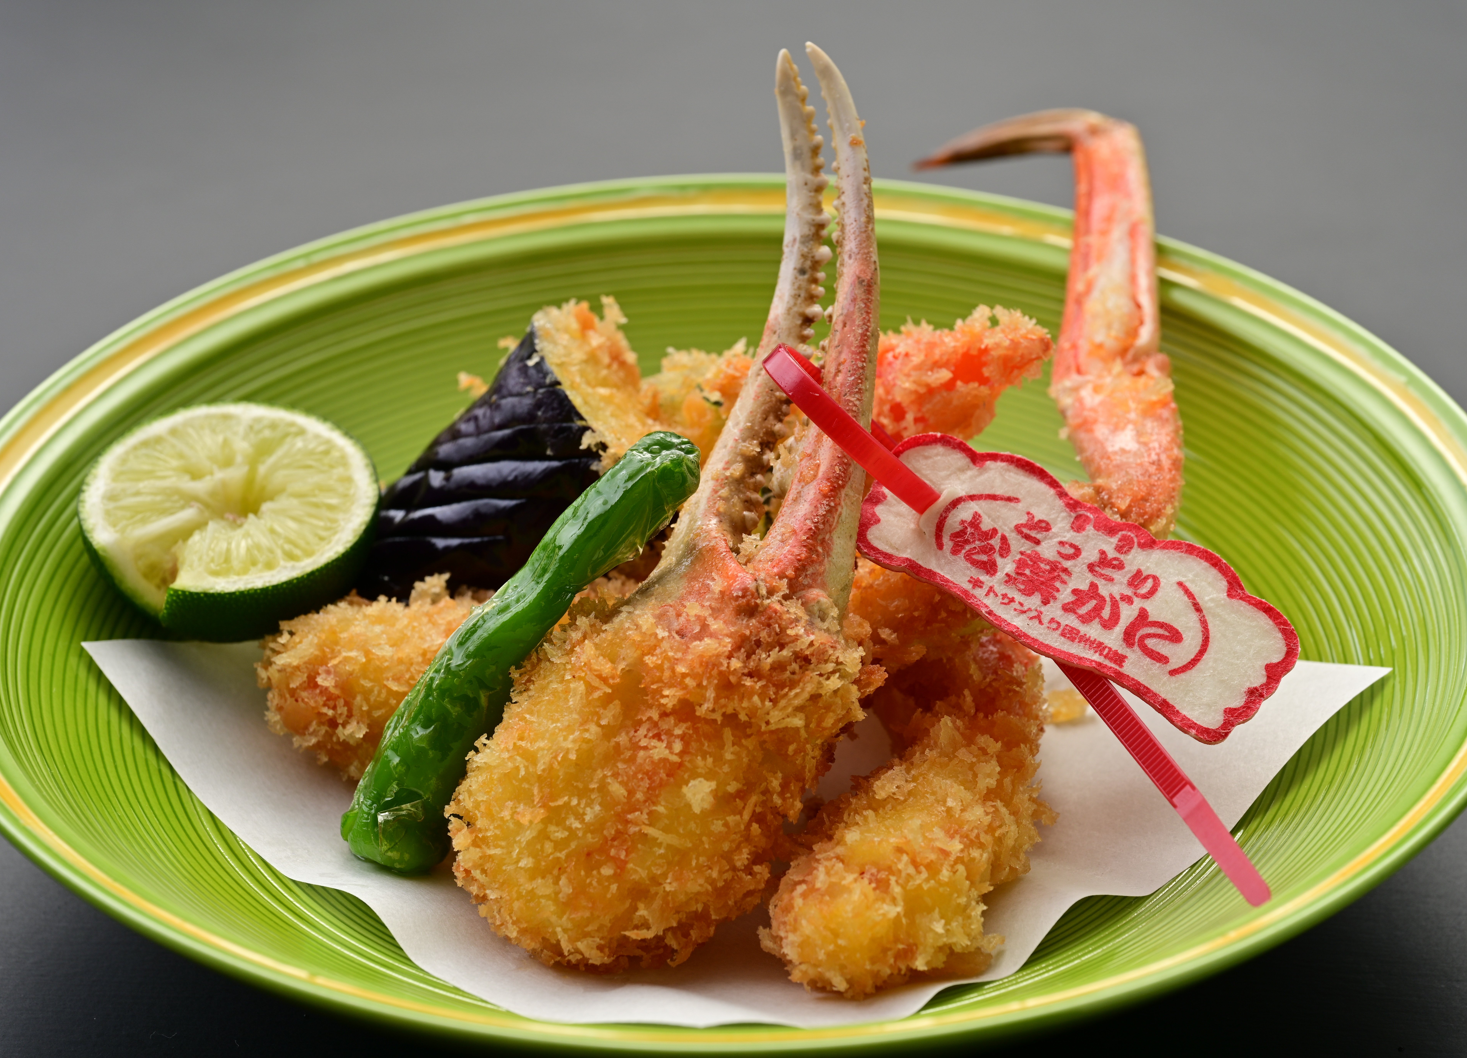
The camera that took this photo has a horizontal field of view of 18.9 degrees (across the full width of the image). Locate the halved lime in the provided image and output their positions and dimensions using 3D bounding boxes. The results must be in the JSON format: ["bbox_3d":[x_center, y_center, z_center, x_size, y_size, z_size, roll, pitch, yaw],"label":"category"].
[{"bbox_3d":[-0.083,0.005,0.736,0.049,0.025,0.049,0,38,0],"label":"halved lime"}]

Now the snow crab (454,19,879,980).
[{"bbox_3d":[0.000,-0.001,0.682,0.057,0.148,0.046,18,-4,0],"label":"snow crab"}]

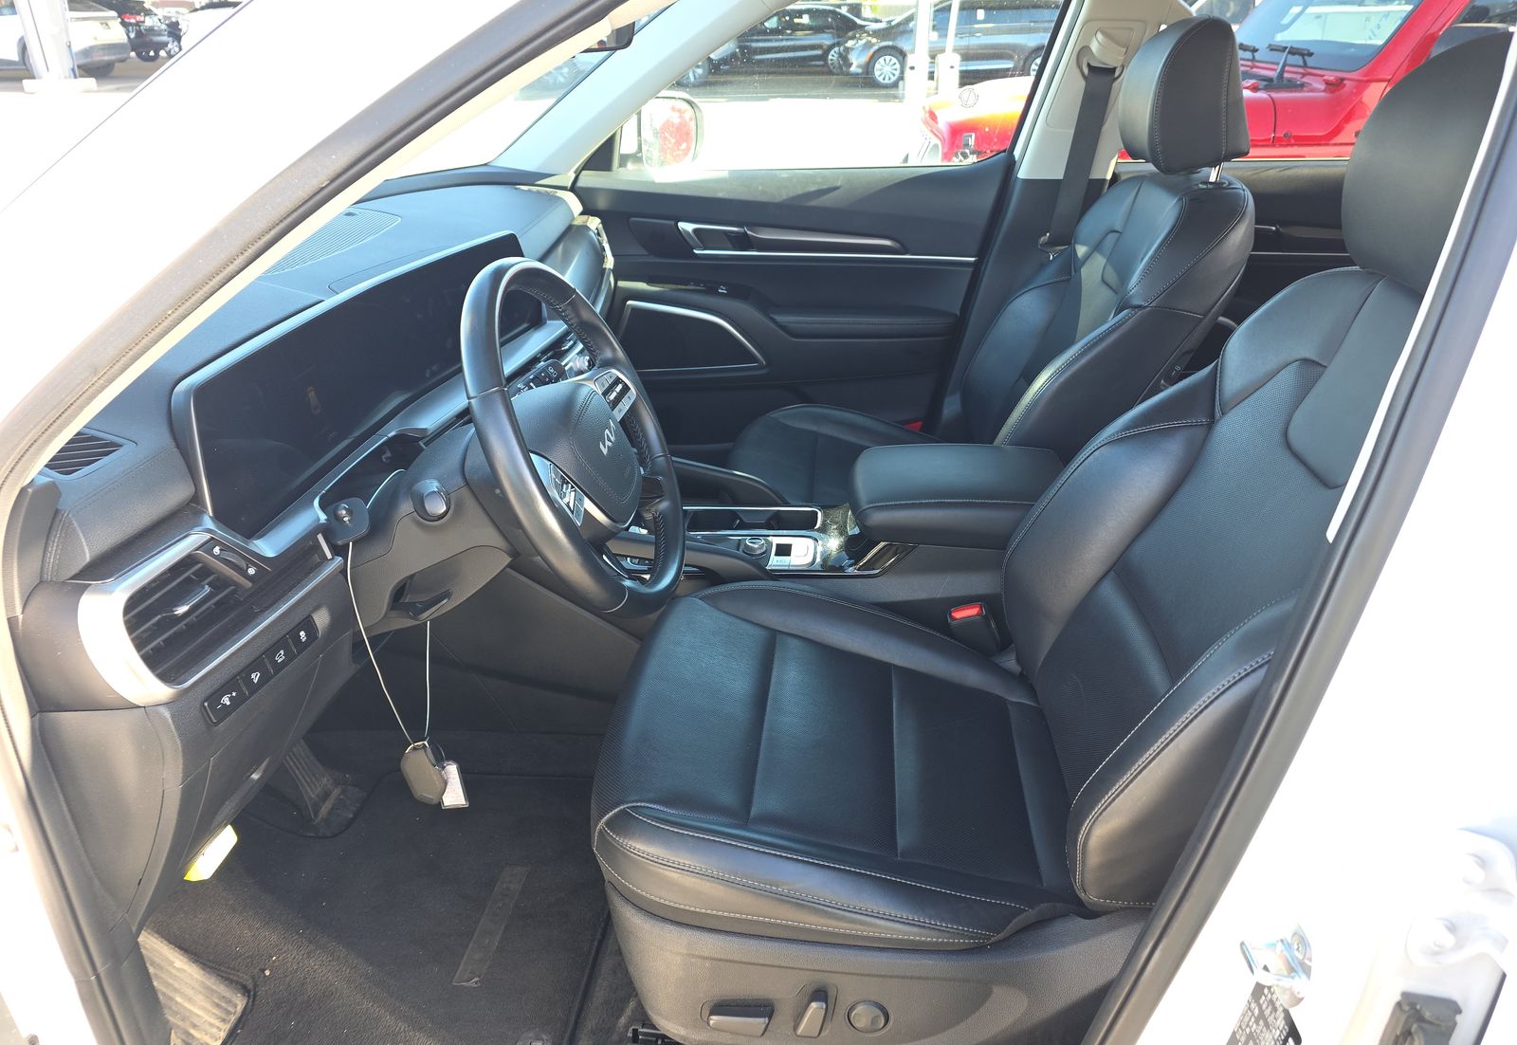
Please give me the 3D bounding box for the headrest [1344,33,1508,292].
[{"bbox_3d":[0.585,-0.289,0.826,0.145,0.208,0.255,2,27,5],"label":"headrest"}]

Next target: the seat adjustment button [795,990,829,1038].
[{"bbox_3d":[0.051,0.471,0.965,0.024,0.052,0.020,15,28,-1],"label":"seat adjustment button"}]

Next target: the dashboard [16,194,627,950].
[{"bbox_3d":[-0.569,-0.163,1.451,0.520,0.555,1.480,2,27,5],"label":"dashboard"}]

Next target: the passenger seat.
[{"bbox_3d":[0.350,-0.293,1.707,0.850,1.000,0.560,2,27,5],"label":"passenger seat"}]

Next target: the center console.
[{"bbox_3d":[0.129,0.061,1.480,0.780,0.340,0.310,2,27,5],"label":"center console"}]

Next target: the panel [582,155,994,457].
[{"bbox_3d":[0.019,-0.412,2.080,0.930,0.635,0.140,2,27,5],"label":"panel"}]

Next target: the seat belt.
[{"bbox_3d":[0.565,-0.643,1.805,0.070,0.350,0.045,6,33,3],"label":"seat belt"}]

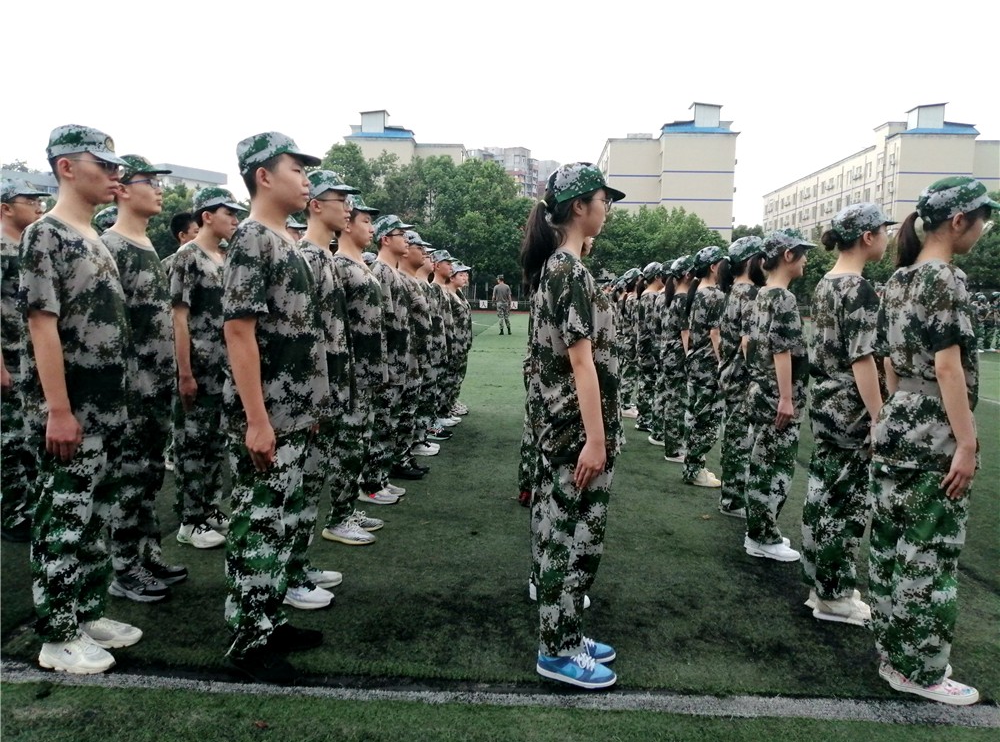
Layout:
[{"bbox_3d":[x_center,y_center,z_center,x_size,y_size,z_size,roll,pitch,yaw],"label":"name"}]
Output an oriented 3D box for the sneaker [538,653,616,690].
[{"bbox_3d":[0.251,0.956,2.498,0.275,0.105,0.100,3,6,14],"label":"sneaker"}]

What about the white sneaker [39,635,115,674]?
[{"bbox_3d":[-1.422,0.940,2.528,0.277,0.115,0.105,3,6,16],"label":"white sneaker"}]

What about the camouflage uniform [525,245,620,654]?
[{"bbox_3d":[0.239,0.281,2.481,0.285,1.340,0.430,1,6,3],"label":"camouflage uniform"}]

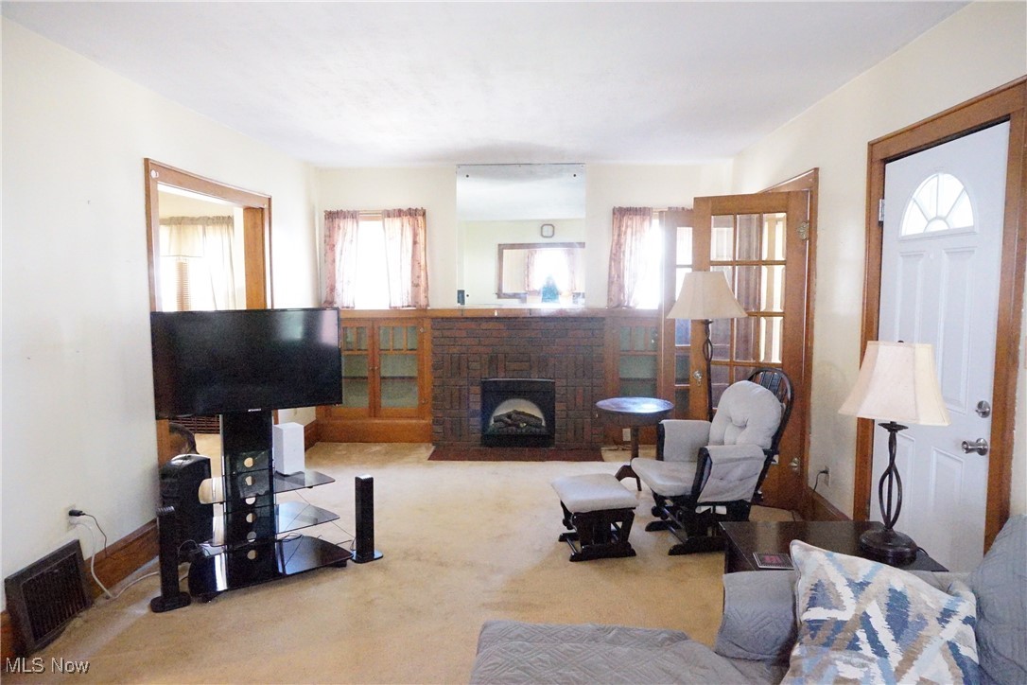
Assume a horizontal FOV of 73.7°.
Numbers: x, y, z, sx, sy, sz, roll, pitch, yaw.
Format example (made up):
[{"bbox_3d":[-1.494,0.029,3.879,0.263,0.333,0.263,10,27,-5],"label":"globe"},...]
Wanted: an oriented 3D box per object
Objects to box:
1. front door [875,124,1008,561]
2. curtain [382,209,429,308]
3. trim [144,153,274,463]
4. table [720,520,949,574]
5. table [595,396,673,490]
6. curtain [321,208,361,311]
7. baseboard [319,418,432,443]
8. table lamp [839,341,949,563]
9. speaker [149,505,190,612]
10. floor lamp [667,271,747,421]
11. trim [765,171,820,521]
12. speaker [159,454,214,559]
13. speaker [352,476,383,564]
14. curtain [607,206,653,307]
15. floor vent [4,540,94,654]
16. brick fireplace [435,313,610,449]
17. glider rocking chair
[{"bbox_3d":[1.800,0.178,2.943,0.050,2.030,0.885,0,5,2],"label":"front door"},{"bbox_3d":[-0.976,-0.768,6.232,0.409,0.917,0.070,0,5,2],"label":"curtain"},{"bbox_3d":[-1.953,0.025,4.501,0.170,2.137,1.661,0,5,3],"label":"trim"},{"bbox_3d":[1.075,0.977,2.393,0.606,0.560,0.439,0,5,2],"label":"table"},{"bbox_3d":[0.876,0.734,4.950,0.540,0.580,0.540,0,5,3],"label":"table"},{"bbox_3d":[-1.584,-0.770,6.314,0.320,0.910,0.080,0,5,3],"label":"curtain"},{"bbox_3d":[-1.262,0.808,6.257,1.020,0.225,0.040,0,5,3],"label":"baseboard"},{"bbox_3d":[1.237,0.349,2.252,0.330,0.715,0.330,0,5,3],"label":"table lamp"},{"bbox_3d":[-1.585,0.979,3.152,0.150,0.455,0.100,-3,6,-30],"label":"speaker"},{"bbox_3d":[1.220,0.322,4.292,0.480,1.517,0.480,0,5,3],"label":"floor lamp"},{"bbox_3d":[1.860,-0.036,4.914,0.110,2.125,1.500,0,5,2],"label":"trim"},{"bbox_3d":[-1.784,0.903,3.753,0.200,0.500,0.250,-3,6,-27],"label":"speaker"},{"bbox_3d":[-0.783,0.928,3.663,0.145,0.445,0.095,-4,6,-37],"label":"speaker"},{"bbox_3d":[1.050,-0.764,6.148,0.407,0.892,0.070,0,5,2],"label":"curtain"},{"bbox_3d":[-1.957,1.067,2.912,0.080,0.330,0.420,0,5,3],"label":"floor vent"},{"bbox_3d":[0.055,0.341,6.196,1.513,1.156,0.340,0,5,2],"label":"brick fireplace"},{"bbox_3d":[1.123,0.636,3.799,0.750,0.990,0.660,-1,5,-9],"label":"glider rocking chair"}]

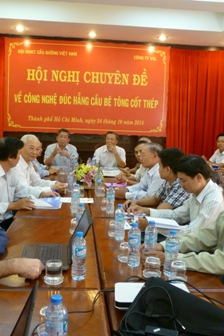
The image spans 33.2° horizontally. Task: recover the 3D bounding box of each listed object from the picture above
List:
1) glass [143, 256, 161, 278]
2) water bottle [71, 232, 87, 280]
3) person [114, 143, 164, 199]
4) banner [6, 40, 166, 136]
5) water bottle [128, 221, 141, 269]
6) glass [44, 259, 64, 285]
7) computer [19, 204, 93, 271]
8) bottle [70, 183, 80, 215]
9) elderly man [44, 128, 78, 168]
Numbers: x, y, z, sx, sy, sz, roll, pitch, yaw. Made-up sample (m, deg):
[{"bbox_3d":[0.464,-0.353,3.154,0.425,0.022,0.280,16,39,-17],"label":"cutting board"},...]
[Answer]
[{"bbox_3d":[0.197,0.478,1.796,0.088,0.087,0.088,2,8,-5],"label":"glass"},{"bbox_3d":[-0.145,0.397,1.694,0.064,0.220,0.064,1,7,-6],"label":"water bottle"},{"bbox_3d":[0.394,0.392,3.686,0.680,1.260,0.520,1,7,-11],"label":"person"},{"bbox_3d":[-0.418,-1.399,6.665,2.900,1.600,0.030,1,7,-6],"label":"banner"},{"bbox_3d":[0.114,0.384,1.865,0.064,0.220,0.064,1,7,-6],"label":"water bottle"},{"bbox_3d":[-0.260,0.472,1.700,0.090,0.089,0.090,2,8,-5],"label":"glass"},{"bbox_3d":[-0.293,0.354,1.959,0.345,0.245,0.335,1,8,-7],"label":"computer"},{"bbox_3d":[-0.277,0.238,2.891,0.064,0.220,0.064,1,7,-6],"label":"bottle"},{"bbox_3d":[-0.727,0.096,5.399,0.530,1.300,0.750,2,8,-5],"label":"elderly man"}]

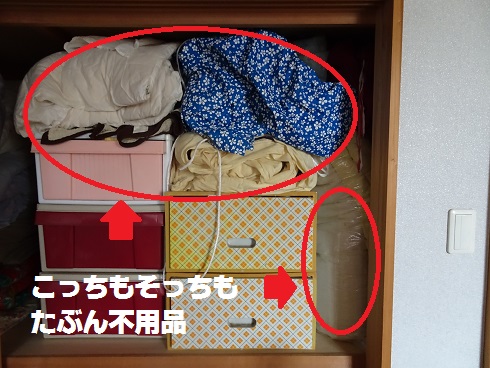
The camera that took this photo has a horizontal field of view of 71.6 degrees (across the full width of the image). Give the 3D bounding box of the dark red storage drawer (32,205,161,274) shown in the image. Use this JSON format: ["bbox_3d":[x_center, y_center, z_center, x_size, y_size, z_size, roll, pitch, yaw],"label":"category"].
[{"bbox_3d":[-0.457,0.164,1.372,0.431,0.225,0.550,0,3,0],"label":"dark red storage drawer"}]

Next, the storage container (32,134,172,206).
[{"bbox_3d":[-0.456,-0.061,1.359,0.438,0.225,0.550,0,3,0],"label":"storage container"}]

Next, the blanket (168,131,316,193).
[{"bbox_3d":[-0.007,-0.080,1.278,0.460,0.197,0.440,0,3,0],"label":"blanket"}]

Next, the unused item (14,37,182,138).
[{"bbox_3d":[-0.492,-0.337,1.333,0.565,0.340,0.520,0,3,0],"label":"unused item"}]

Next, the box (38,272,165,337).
[{"bbox_3d":[-0.452,0.387,1.385,0.424,0.222,0.550,0,3,0],"label":"box"}]

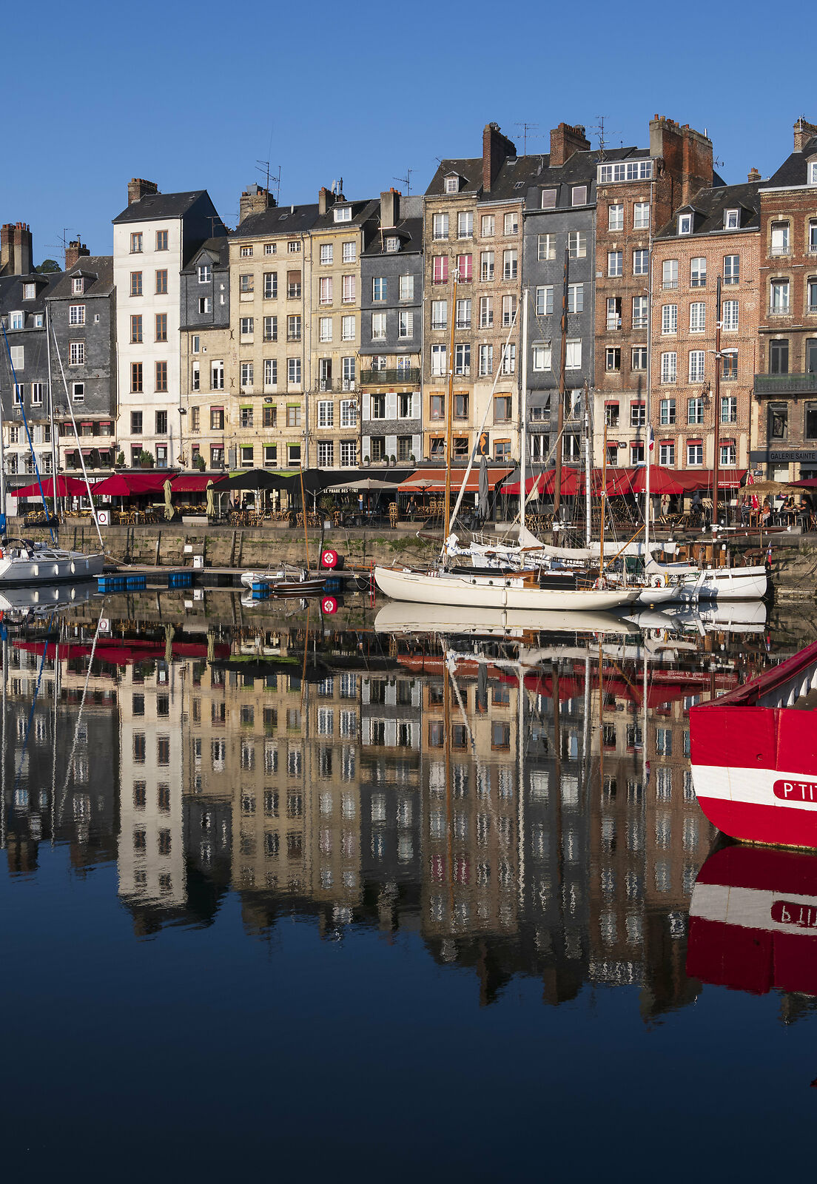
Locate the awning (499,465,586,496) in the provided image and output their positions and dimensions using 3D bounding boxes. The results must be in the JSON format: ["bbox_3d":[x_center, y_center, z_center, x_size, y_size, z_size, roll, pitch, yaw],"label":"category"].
[{"bbox_3d":[7.379,-5.982,85.130,3.729,1.504,3.374,2,4,29],"label":"awning"}]

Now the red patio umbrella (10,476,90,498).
[{"bbox_3d":[-23.259,-6.873,103.112,4.229,1.339,2.996,2,4,26],"label":"red patio umbrella"}]

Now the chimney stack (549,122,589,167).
[{"bbox_3d":[10.314,-27.871,100.036,0.874,2.684,4.316,2,4,29],"label":"chimney stack"}]

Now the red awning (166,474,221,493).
[{"bbox_3d":[-14.038,-7.112,103.927,3.987,1.130,1.800,2,4,28],"label":"red awning"}]

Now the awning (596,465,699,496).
[{"bbox_3d":[12.863,-5.968,84.839,4.750,1.550,3.200,2,4,28],"label":"awning"}]

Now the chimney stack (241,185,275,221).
[{"bbox_3d":[-10.465,-27.165,110.506,2.165,2.243,1.374,2,4,29],"label":"chimney stack"}]

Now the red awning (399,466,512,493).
[{"bbox_3d":[2.846,-6.664,94.318,6.494,1.404,2.750,2,4,28],"label":"red awning"}]

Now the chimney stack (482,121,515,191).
[{"bbox_3d":[5.832,-27.233,100.232,0.522,4.281,3.649,2,4,29],"label":"chimney stack"}]

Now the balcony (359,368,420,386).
[{"bbox_3d":[-1.027,-13.212,97.216,4.009,1.042,0.700,2,4,28],"label":"balcony"}]

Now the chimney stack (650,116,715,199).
[{"bbox_3d":[16.051,-25.014,92.424,0.769,4.064,6.329,3,4,37],"label":"chimney stack"}]

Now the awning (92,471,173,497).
[{"bbox_3d":[-17.674,-6.810,100.948,3.531,1.392,4.055,2,4,26],"label":"awning"}]

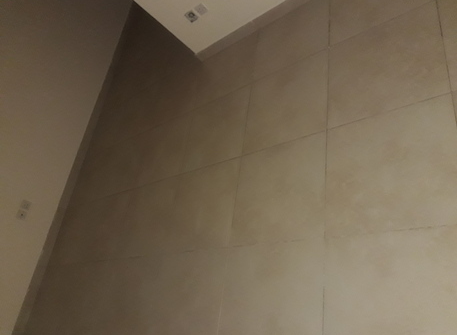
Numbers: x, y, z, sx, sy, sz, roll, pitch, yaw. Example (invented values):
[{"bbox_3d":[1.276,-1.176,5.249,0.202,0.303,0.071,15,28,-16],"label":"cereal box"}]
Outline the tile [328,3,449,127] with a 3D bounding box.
[{"bbox_3d":[0.797,-0.526,1.878,0.600,0.010,0.600,-16,54,40],"label":"tile"}]

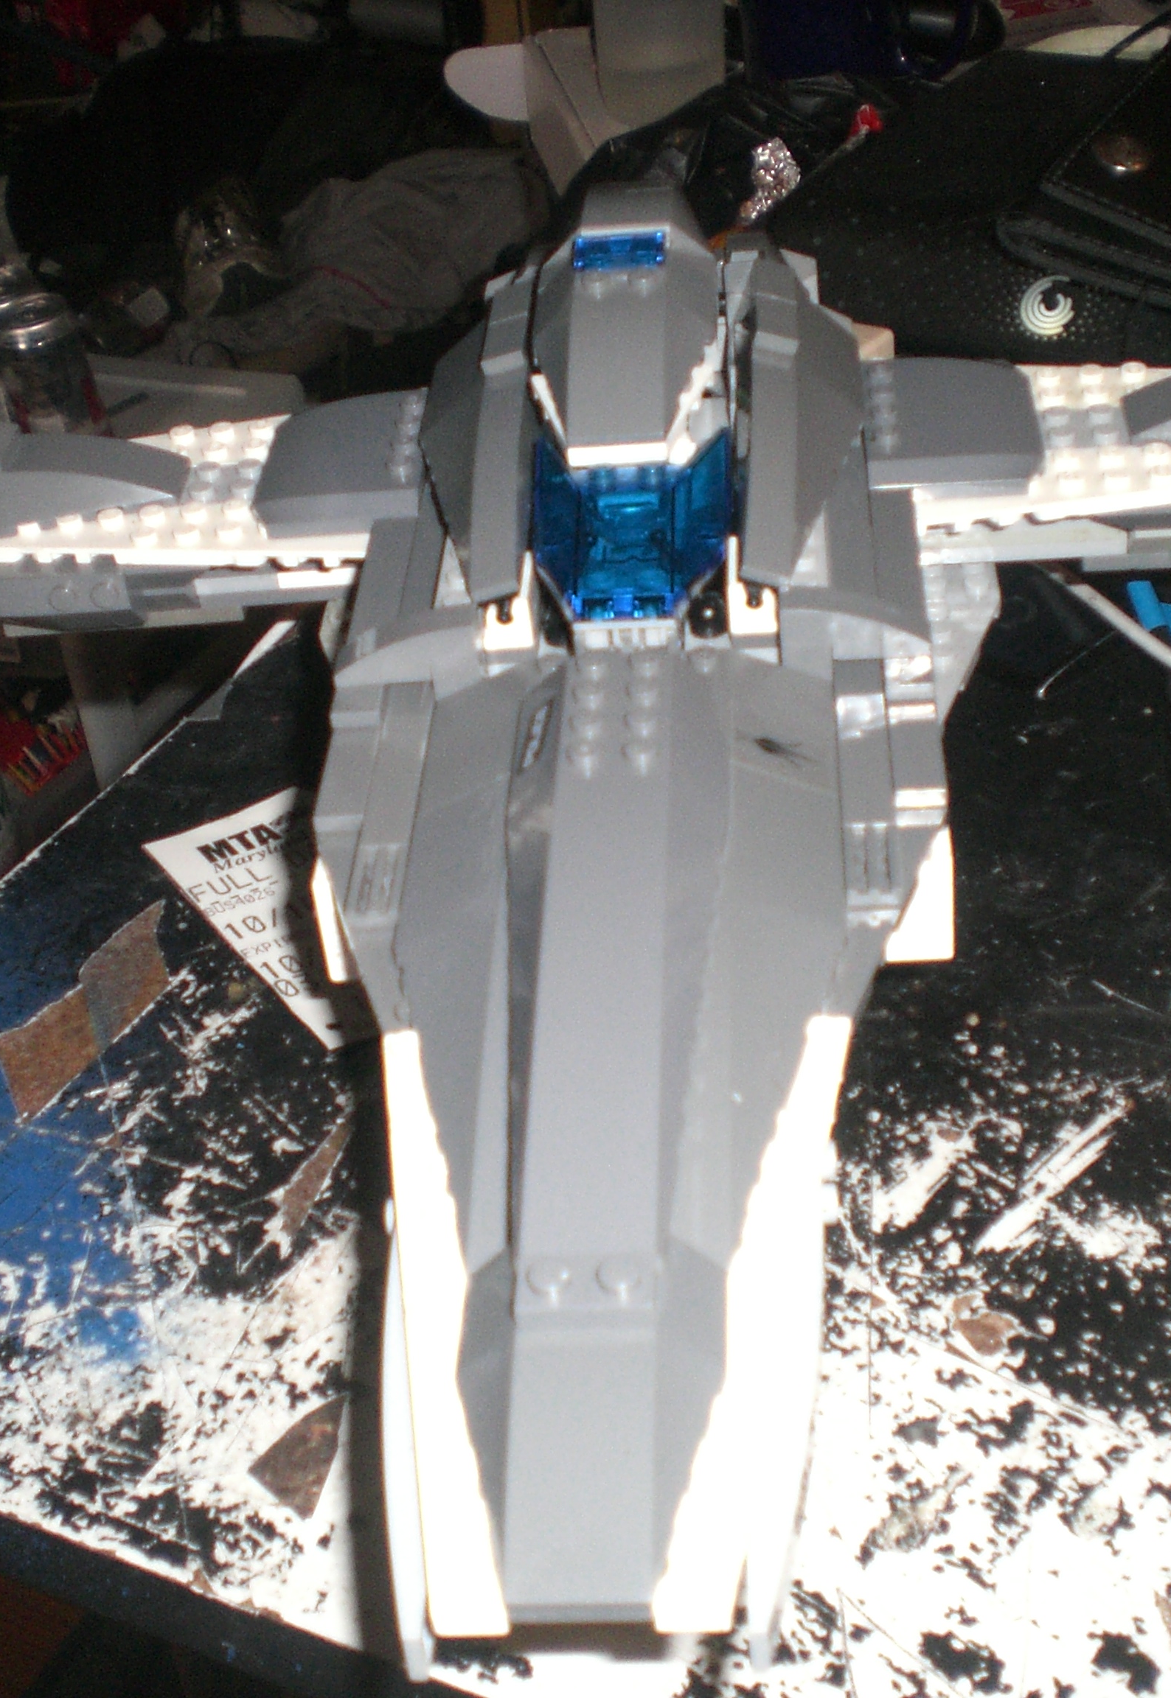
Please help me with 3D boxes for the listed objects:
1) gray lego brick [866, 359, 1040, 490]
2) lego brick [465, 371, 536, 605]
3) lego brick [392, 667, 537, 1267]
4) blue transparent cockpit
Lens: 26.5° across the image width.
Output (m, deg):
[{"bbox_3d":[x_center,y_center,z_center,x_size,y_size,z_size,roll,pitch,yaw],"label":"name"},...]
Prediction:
[{"bbox_3d":[0.068,-0.080,0.460,0.032,0.008,0.032,-3,38,6],"label":"gray lego brick"},{"bbox_3d":[-0.014,-0.063,0.438,0.009,0.006,0.068,-19,43,19],"label":"lego brick"},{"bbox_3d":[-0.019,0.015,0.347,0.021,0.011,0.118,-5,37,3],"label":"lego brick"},{"bbox_3d":[0.008,-0.052,0.417,0.033,0.013,0.052,-3,46,6],"label":"blue transparent cockpit"}]

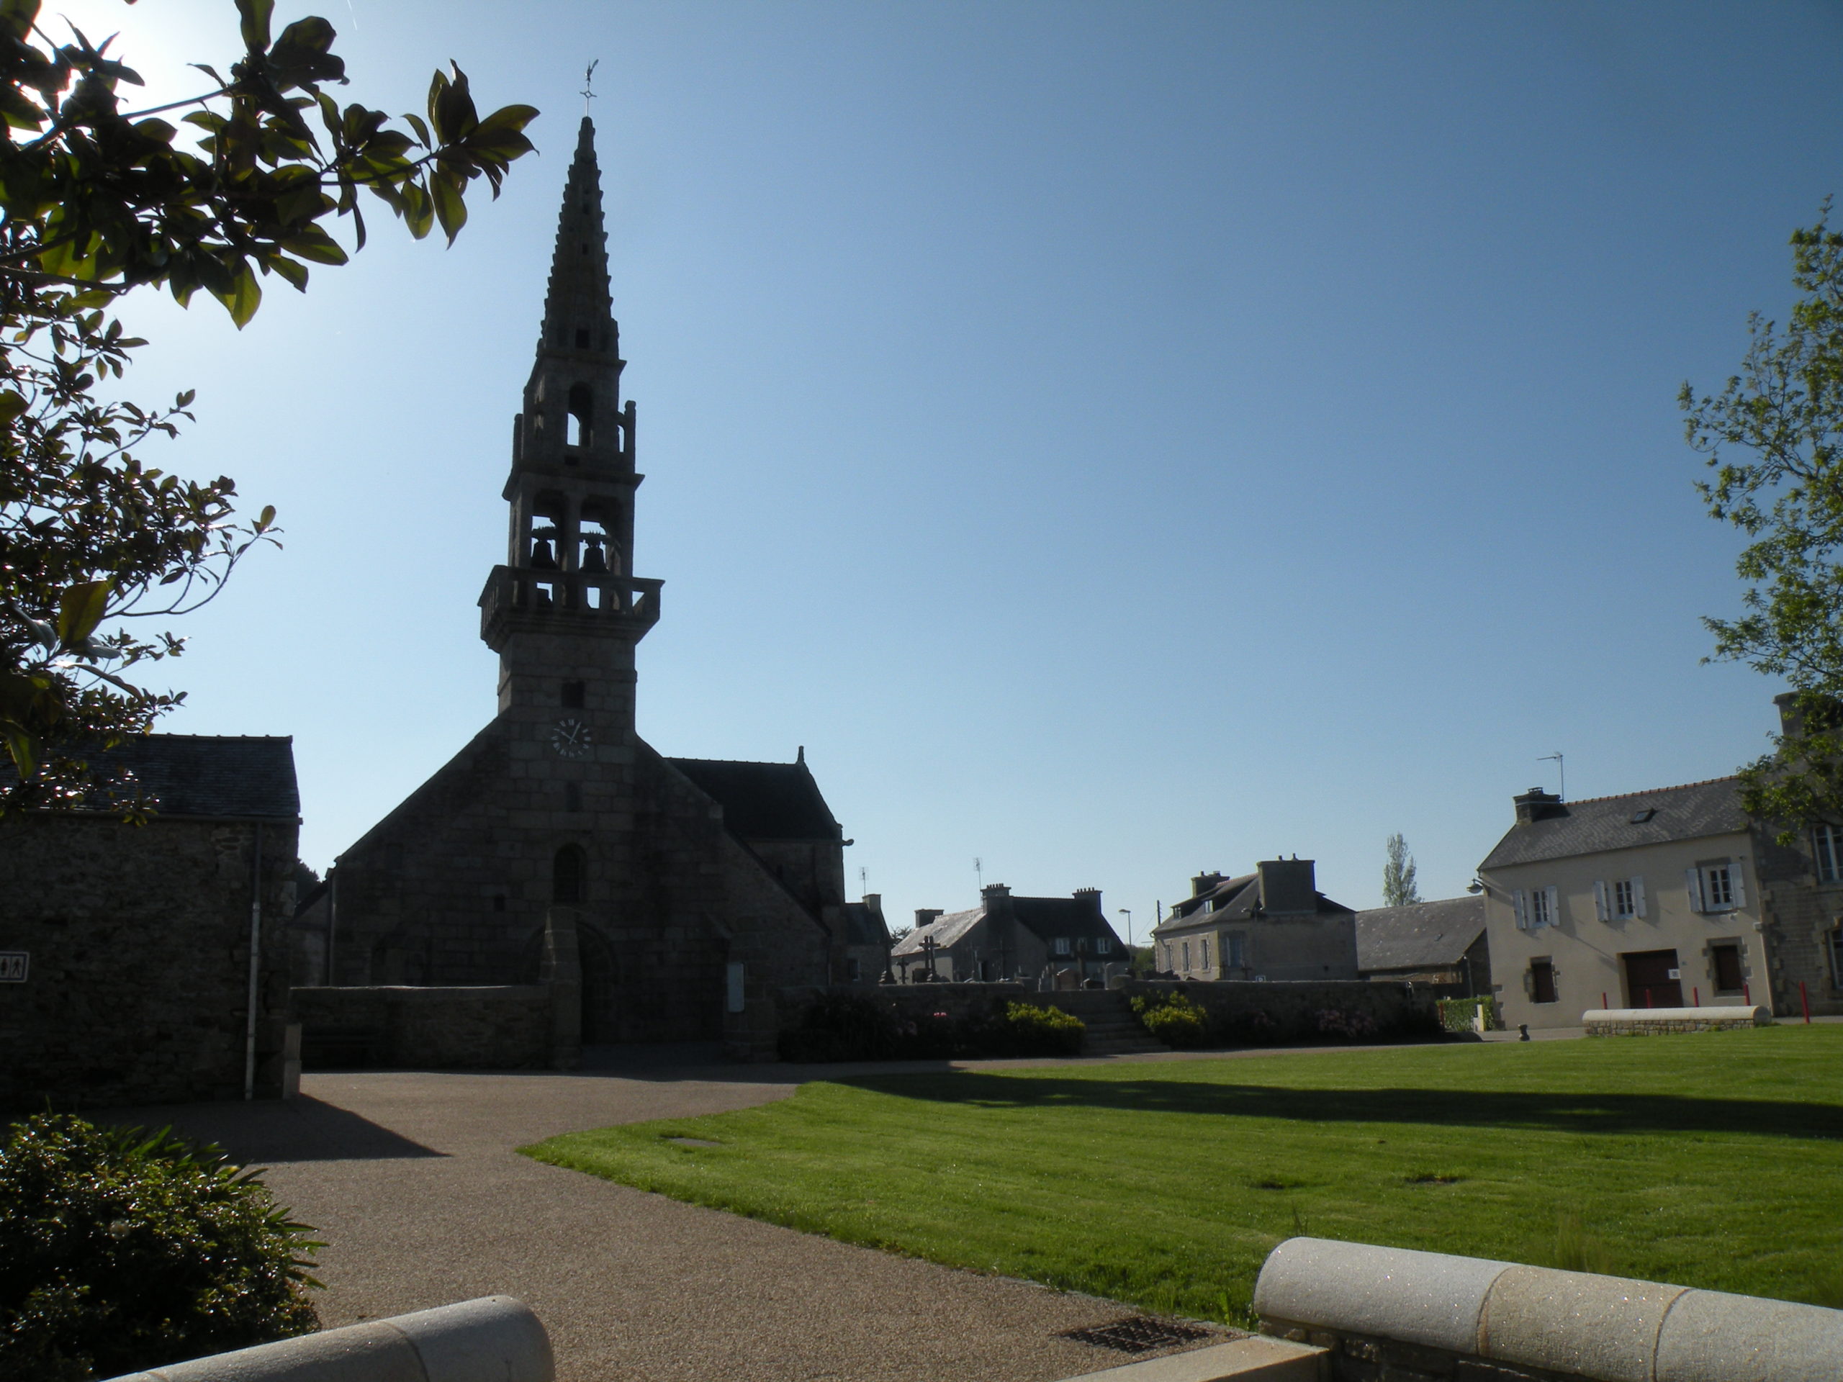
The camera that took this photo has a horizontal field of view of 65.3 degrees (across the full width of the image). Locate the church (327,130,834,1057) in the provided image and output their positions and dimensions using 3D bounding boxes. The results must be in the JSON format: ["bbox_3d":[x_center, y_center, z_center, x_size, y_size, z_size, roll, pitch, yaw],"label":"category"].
[{"bbox_3d":[-13.377,-1.351,53.672,18.400,27.950,25.000,5,-14,-28],"label":"church"}]

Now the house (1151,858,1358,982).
[{"bbox_3d":[15.352,11.420,67.936,6.700,6.300,9.200,0,-12,-11],"label":"house"}]

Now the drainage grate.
[{"bbox_3d":[0.899,2.683,5.953,0.466,0.040,0.468,7,-15,-37],"label":"drainage grate"}]

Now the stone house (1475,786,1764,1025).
[{"bbox_3d":[21.349,5.928,40.910,6.100,6.900,8.850,4,-13,-26],"label":"stone house"}]

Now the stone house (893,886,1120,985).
[{"bbox_3d":[5.348,16.518,91.026,13.300,7.600,8.000,4,-14,-27],"label":"stone house"}]

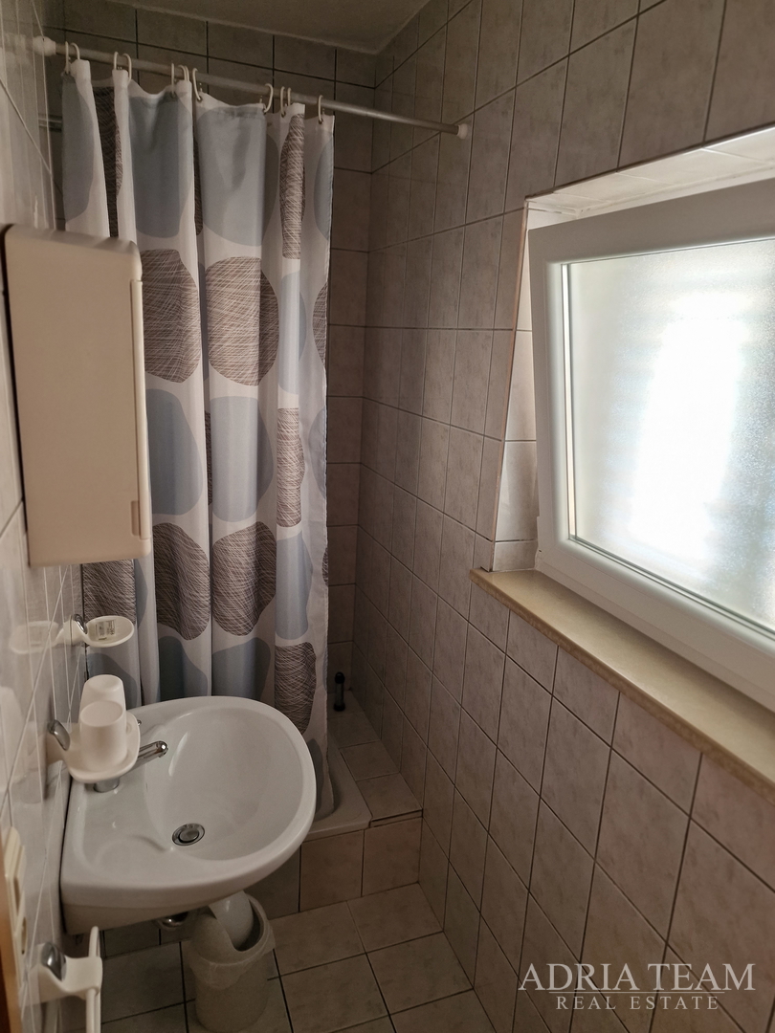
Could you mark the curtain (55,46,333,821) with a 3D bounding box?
[{"bbox_3d":[-0.446,0.011,1.806,0.676,2.016,0.130,-3,16,-20],"label":"curtain"}]

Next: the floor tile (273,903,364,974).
[{"bbox_3d":[-0.217,1.274,2.075,0.257,0.010,0.200,-3,16,-20],"label":"floor tile"}]

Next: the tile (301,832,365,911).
[{"bbox_3d":[-0.174,1.113,2.161,0.204,0.260,0.010,-3,16,-20],"label":"tile"}]

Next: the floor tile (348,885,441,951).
[{"bbox_3d":[0.020,1.262,2.162,0.248,0.010,0.200,-3,16,-20],"label":"floor tile"}]

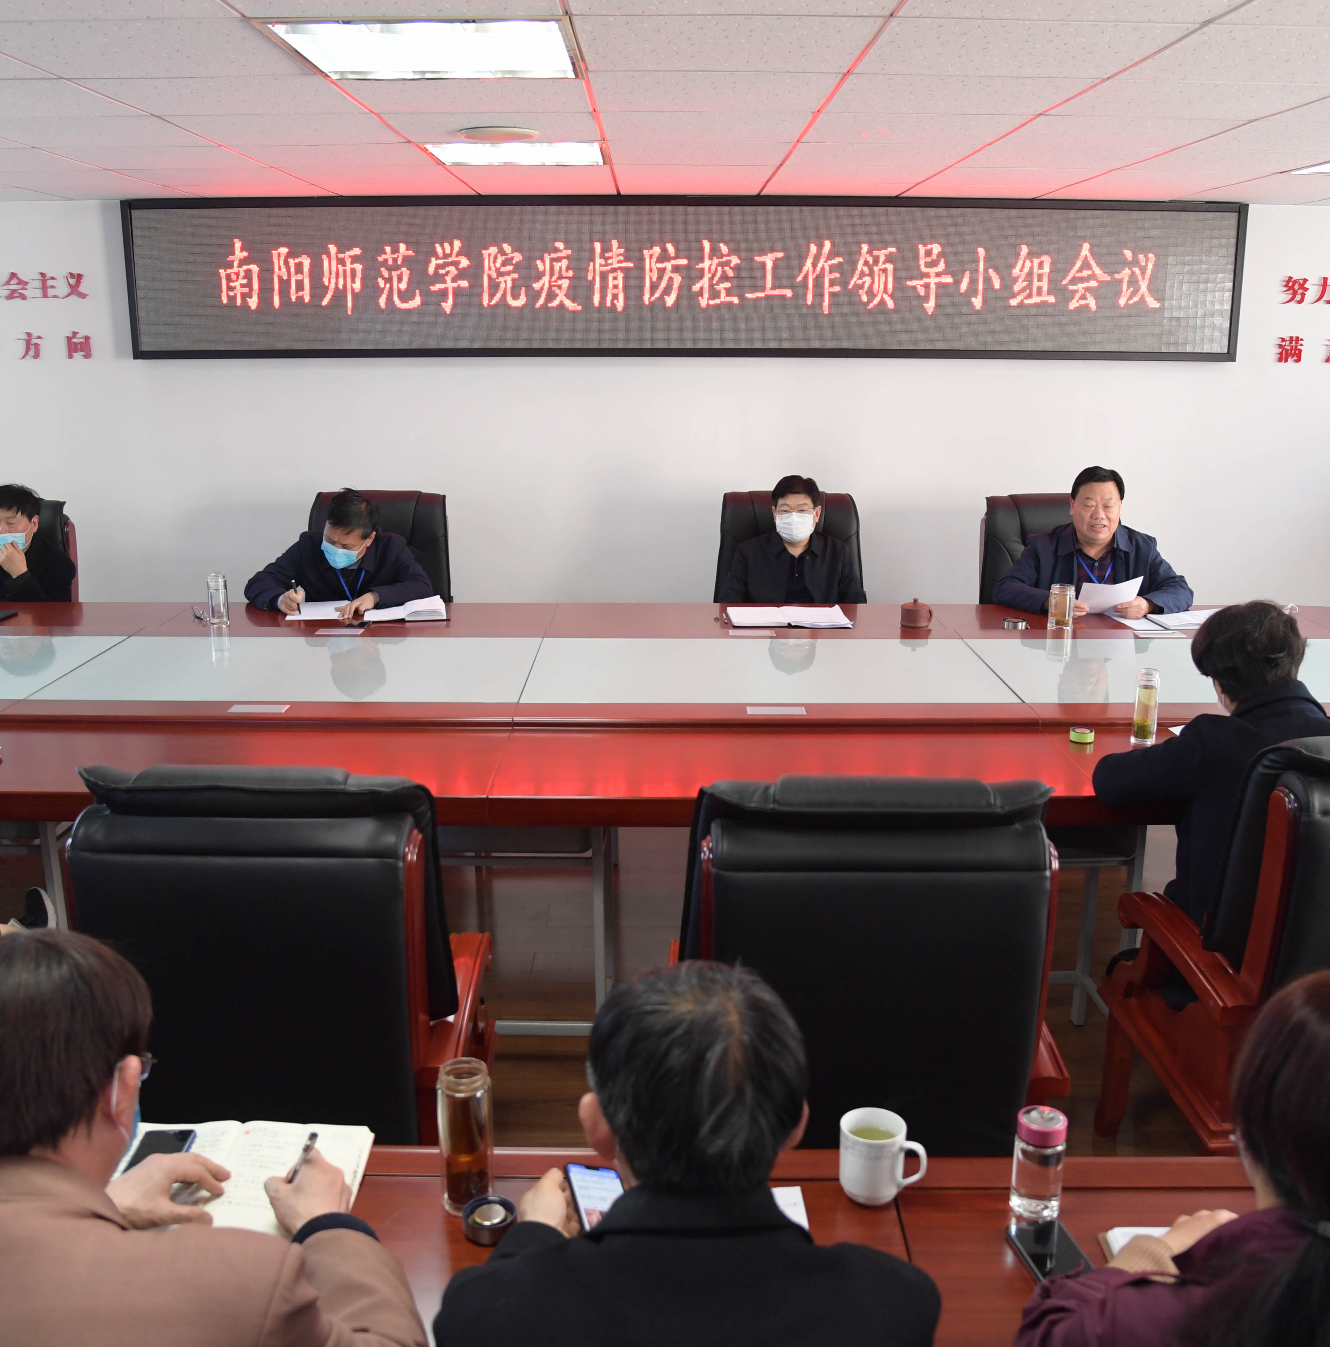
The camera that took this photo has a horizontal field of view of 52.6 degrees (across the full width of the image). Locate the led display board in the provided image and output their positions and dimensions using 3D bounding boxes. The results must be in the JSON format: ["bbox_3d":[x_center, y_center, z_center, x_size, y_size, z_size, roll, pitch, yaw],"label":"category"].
[{"bbox_3d":[0.095,-1.729,5.906,4.870,0.680,0.100,0,14,0],"label":"led display board"}]

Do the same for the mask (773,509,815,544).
[{"bbox_3d":[0.502,-0.569,5.220,0.150,0.125,0.090,2,18,8],"label":"mask"}]

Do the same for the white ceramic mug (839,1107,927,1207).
[{"bbox_3d":[0.276,0.610,1.691,0.109,0.100,0.083,4,15,14],"label":"white ceramic mug"}]

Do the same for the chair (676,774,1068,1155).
[{"bbox_3d":[0.287,0.607,2.304,0.610,1.100,0.700,0,14,0],"label":"chair"}]

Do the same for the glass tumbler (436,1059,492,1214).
[{"bbox_3d":[-0.229,0.528,1.536,0.059,0.172,0.059,0,14,0],"label":"glass tumbler"}]

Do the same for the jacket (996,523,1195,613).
[{"bbox_3d":[1.534,-0.244,4.908,0.680,0.600,0.500,2,14,6],"label":"jacket"}]

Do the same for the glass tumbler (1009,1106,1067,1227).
[{"bbox_3d":[0.461,0.600,1.663,0.062,0.134,0.062,0,14,0],"label":"glass tumbler"}]

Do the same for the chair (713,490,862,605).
[{"bbox_3d":[0.491,-0.135,5.510,0.610,1.140,0.690,0,14,0],"label":"chair"}]

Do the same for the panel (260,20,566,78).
[{"bbox_3d":[-0.479,-1.313,2.759,0.600,0.055,0.600,0,14,0],"label":"panel"}]

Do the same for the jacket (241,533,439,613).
[{"bbox_3d":[-1.169,-0.231,4.892,0.660,0.570,0.500,0,14,0],"label":"jacket"}]

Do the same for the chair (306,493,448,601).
[{"bbox_3d":[-1.085,-0.096,5.030,0.610,1.100,0.700,0,14,0],"label":"chair"}]

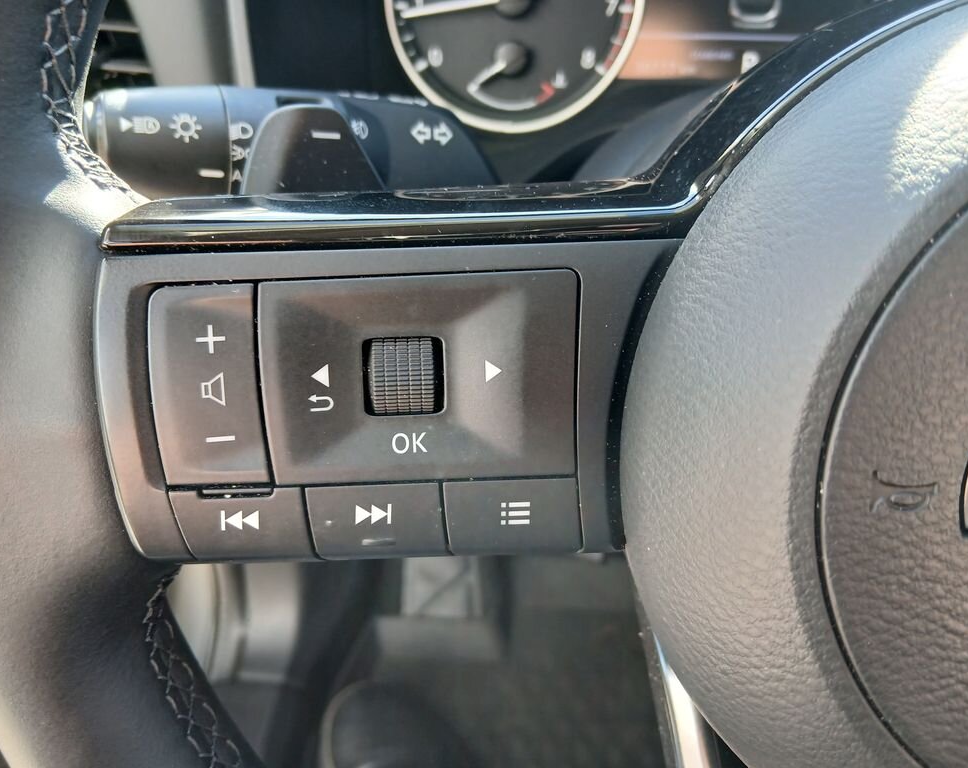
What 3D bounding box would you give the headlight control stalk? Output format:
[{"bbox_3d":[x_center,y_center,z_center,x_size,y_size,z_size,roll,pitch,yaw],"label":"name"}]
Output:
[{"bbox_3d":[-0.045,-0.060,0.200,0.105,0.034,0.034,-6,15,-23],"label":"headlight control stalk"}]

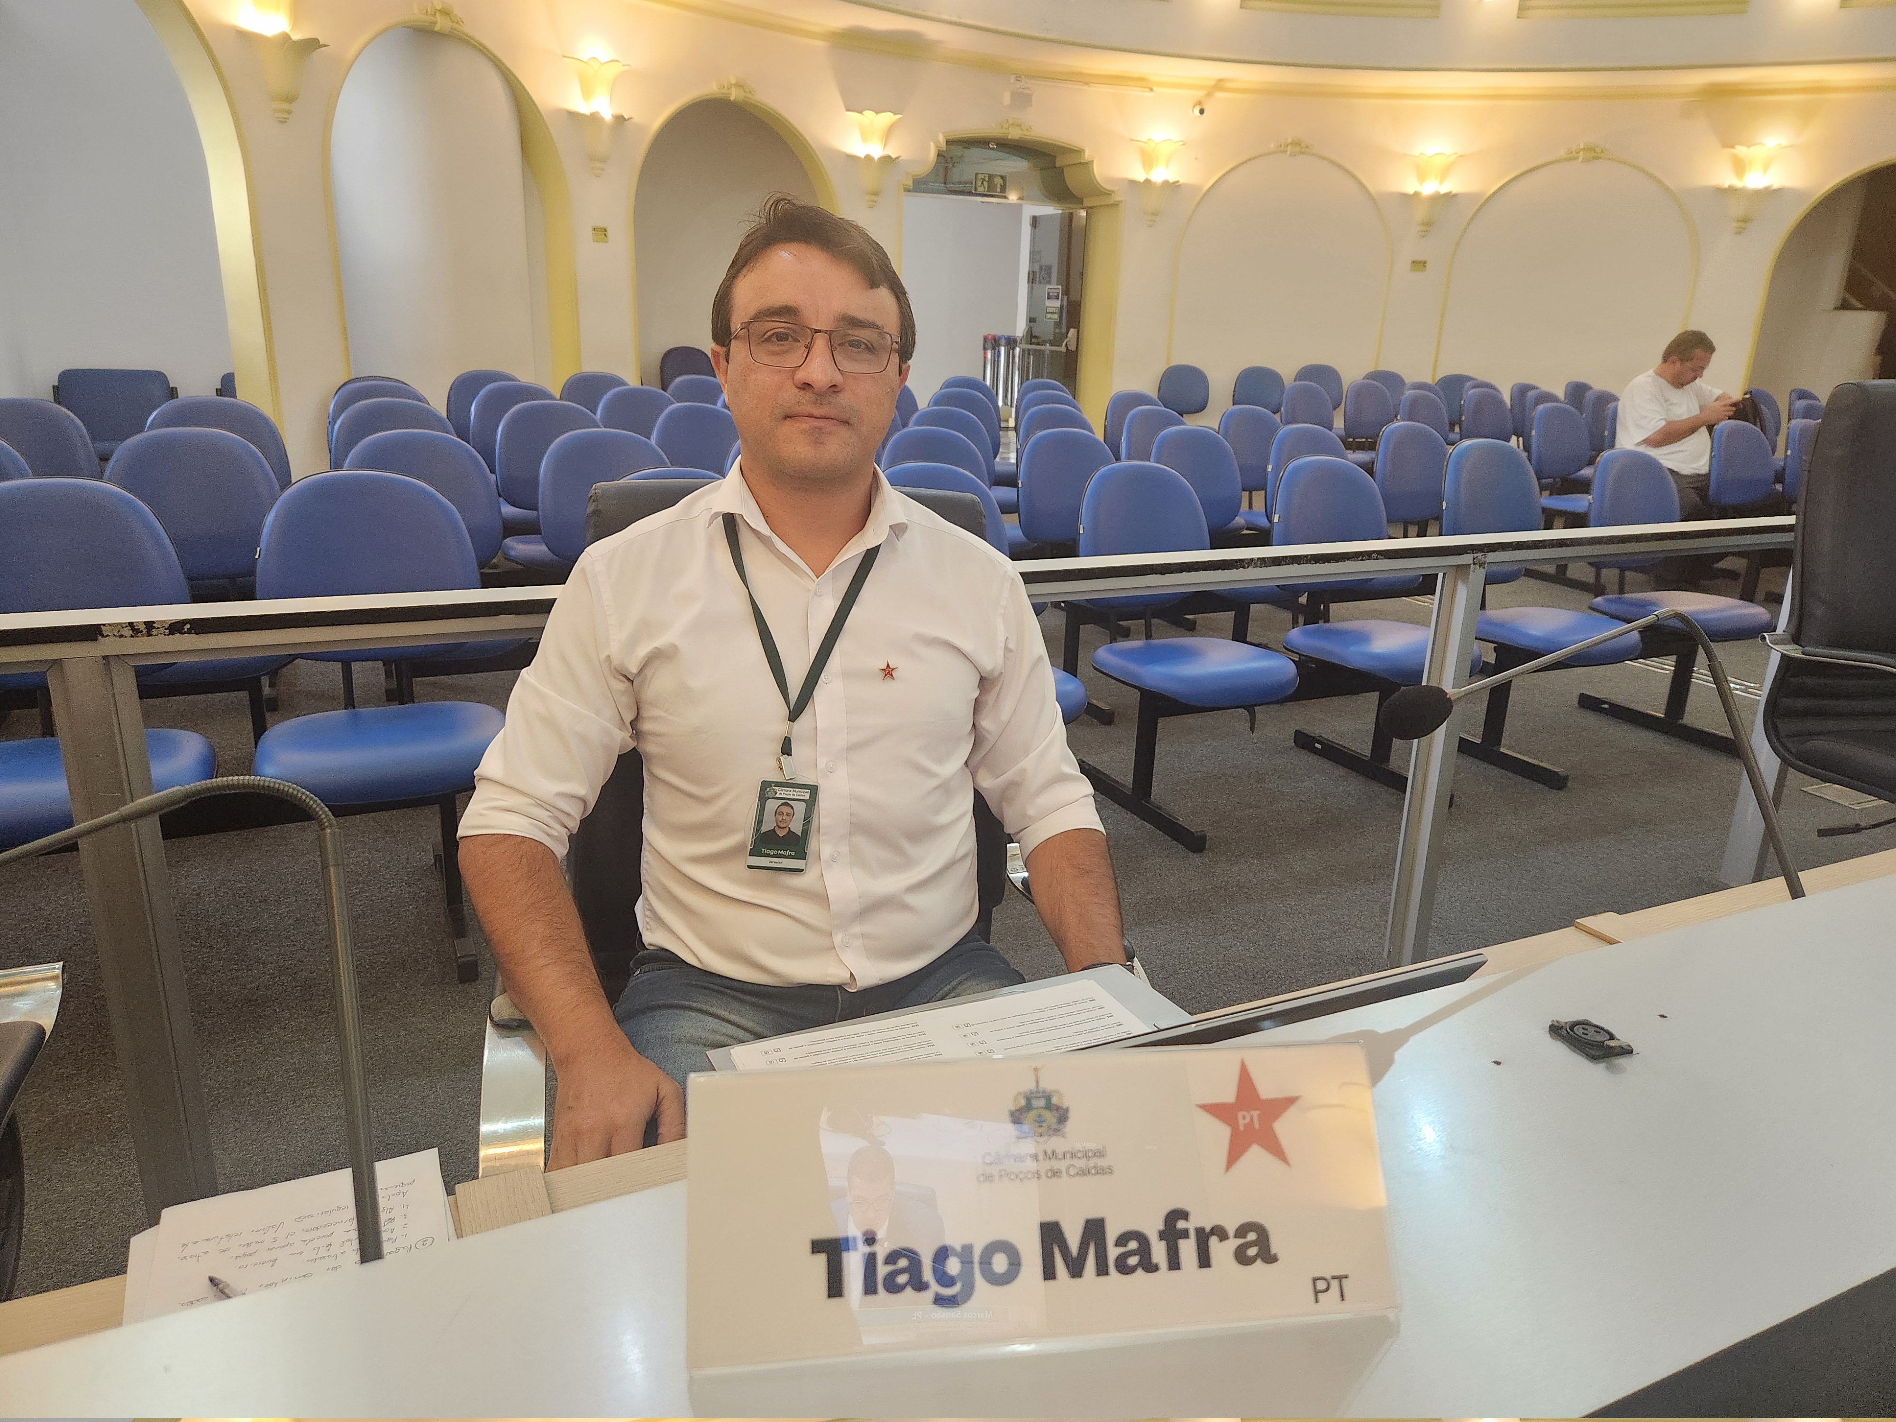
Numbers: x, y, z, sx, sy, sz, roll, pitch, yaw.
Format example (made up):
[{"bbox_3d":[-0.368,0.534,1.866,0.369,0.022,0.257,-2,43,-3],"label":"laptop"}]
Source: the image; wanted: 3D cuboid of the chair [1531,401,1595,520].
[{"bbox_3d":[3.139,-1.060,6.224,0.460,0.870,0.550,-7,20,-26],"label":"chair"}]

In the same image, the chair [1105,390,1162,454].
[{"bbox_3d":[1.108,-1.200,6.590,0.475,0.874,0.580,-6,19,-24],"label":"chair"}]

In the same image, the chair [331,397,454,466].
[{"bbox_3d":[-1.767,-0.556,4.120,0.460,0.870,0.550,-7,20,-26],"label":"chair"}]

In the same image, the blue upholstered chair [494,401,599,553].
[{"bbox_3d":[-1.341,-0.621,4.465,0.450,0.906,0.570,-7,19,-26],"label":"blue upholstered chair"}]

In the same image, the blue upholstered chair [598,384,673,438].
[{"bbox_3d":[-1.294,-0.971,5.595,0.450,0.906,0.570,-7,19,-26],"label":"blue upholstered chair"}]

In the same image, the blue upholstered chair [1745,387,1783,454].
[{"bbox_3d":[5.882,-1.777,8.943,0.450,0.906,0.570,-7,19,-26],"label":"blue upholstered chair"}]

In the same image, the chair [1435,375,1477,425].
[{"bbox_3d":[4.147,-2.329,10.512,0.475,0.874,0.580,8,18,18],"label":"chair"}]

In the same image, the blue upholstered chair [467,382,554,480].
[{"bbox_3d":[-1.777,-0.926,5.375,0.450,0.906,0.570,-7,19,-26],"label":"blue upholstered chair"}]

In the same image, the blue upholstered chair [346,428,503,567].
[{"bbox_3d":[-1.407,-0.277,3.454,0.480,0.910,0.560,-5,19,-21],"label":"blue upholstered chair"}]

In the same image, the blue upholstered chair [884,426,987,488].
[{"bbox_3d":[0.035,-0.415,3.862,0.460,0.870,0.550,-7,20,-26],"label":"blue upholstered chair"}]

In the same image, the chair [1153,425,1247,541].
[{"bbox_3d":[0.995,-0.553,4.531,0.450,0.906,0.570,-7,19,-27],"label":"chair"}]

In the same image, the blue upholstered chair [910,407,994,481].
[{"bbox_3d":[0.094,-0.814,5.335,0.480,0.910,0.560,-6,19,-24],"label":"blue upholstered chair"}]

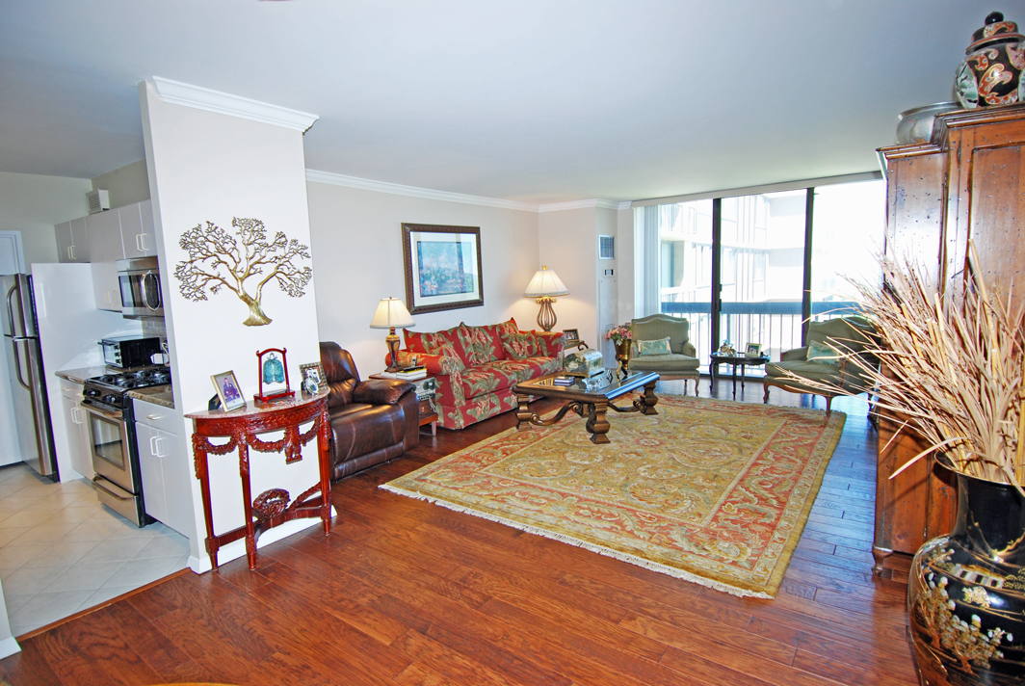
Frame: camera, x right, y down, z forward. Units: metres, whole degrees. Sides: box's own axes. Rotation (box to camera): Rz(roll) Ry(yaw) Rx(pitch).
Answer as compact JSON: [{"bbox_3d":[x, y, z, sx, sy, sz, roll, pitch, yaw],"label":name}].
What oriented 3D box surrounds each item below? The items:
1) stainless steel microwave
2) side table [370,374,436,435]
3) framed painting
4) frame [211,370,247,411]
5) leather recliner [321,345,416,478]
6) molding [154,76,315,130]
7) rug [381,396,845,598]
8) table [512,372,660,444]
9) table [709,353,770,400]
[{"bbox_3d":[-2.496,-0.402,3.743,0.760,0.420,0.390,3,9,36],"label":"stainless steel microwave"},{"bbox_3d":[-1.050,0.623,5.059,0.550,0.600,0.400,3,9,36],"label":"side table"},{"bbox_3d":[-0.811,-0.910,6.283,0.050,1.030,1.350,3,9,36],"label":"framed painting"},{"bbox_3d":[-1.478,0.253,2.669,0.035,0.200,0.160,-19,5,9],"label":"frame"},{"bbox_3d":[-1.502,0.497,4.434,0.960,0.970,1.000,4,9,39],"label":"leather recliner"},{"bbox_3d":[-1.411,-1.220,2.699,0.090,0.105,0.800,4,9,39],"label":"molding"},{"bbox_3d":[1.211,0.879,4.525,2.660,0.012,3.700,3,9,36],"label":"rug"},{"bbox_3d":[0.769,0.598,5.137,1.000,0.450,1.060,4,9,39],"label":"table"},{"bbox_3d":[2.821,0.383,6.383,0.700,0.440,0.500,3,9,36],"label":"table"}]

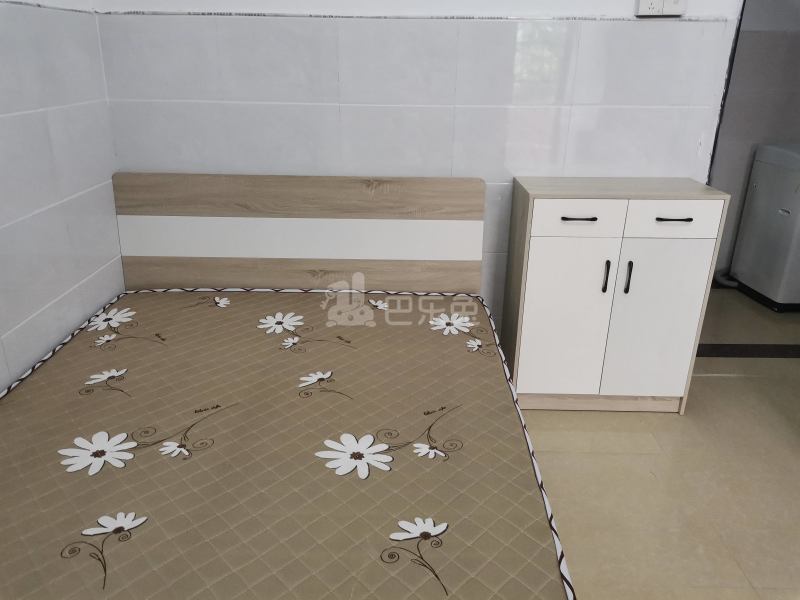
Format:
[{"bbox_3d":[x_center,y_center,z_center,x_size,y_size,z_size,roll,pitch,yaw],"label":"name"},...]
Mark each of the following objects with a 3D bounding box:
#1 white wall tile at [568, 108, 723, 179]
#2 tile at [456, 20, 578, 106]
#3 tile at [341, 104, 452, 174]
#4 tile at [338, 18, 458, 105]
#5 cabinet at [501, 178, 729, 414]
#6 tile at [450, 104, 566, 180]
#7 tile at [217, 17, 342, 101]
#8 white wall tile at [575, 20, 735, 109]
[{"bbox_3d":[0.951,-0.616,2.410,0.576,0.302,0.020,0,22,-2],"label":"white wall tile"},{"bbox_3d":[0.442,-0.898,2.285,0.450,0.302,0.020,0,22,-2],"label":"tile"},{"bbox_3d":[-0.011,-0.618,2.384,0.450,0.302,0.020,0,22,-2],"label":"tile"},{"bbox_3d":[-0.008,-0.899,2.273,0.450,0.302,0.020,0,22,-2],"label":"tile"},{"bbox_3d":[0.802,-0.013,2.416,0.705,0.892,0.325,1,22,0],"label":"cabinet"},{"bbox_3d":[0.439,-0.617,2.396,0.450,0.302,0.020,0,22,-2],"label":"tile"},{"bbox_3d":[-0.458,-0.900,2.260,0.450,0.302,0.020,0,22,-2],"label":"tile"},{"bbox_3d":[0.955,-0.897,2.299,0.576,0.302,0.020,0,22,-2],"label":"white wall tile"}]

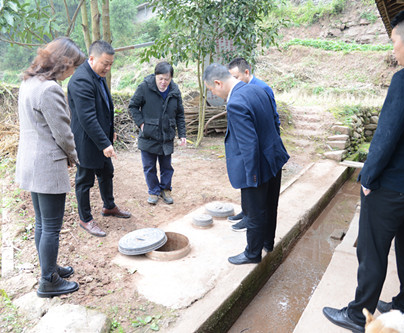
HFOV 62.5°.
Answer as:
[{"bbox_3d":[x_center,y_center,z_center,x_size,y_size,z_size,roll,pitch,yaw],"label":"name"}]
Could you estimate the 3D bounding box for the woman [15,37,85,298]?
[{"bbox_3d":[-0.966,0.015,2.110,0.400,1.580,0.480,-8,15,-30],"label":"woman"}]

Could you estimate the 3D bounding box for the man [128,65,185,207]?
[{"bbox_3d":[-0.503,-0.366,3.767,0.620,1.560,0.420,-2,13,-8],"label":"man"}]

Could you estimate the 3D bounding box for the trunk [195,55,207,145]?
[{"bbox_3d":[-0.030,-1.264,6.586,0.240,1.850,0.200,0,13,0],"label":"trunk"}]

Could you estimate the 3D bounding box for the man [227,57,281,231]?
[{"bbox_3d":[0.491,-0.212,3.115,0.480,1.560,0.480,-3,14,-12],"label":"man"}]

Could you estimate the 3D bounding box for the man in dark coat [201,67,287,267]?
[{"bbox_3d":[0.328,-0.028,2.511,0.620,1.480,0.520,5,14,19],"label":"man in dark coat"}]

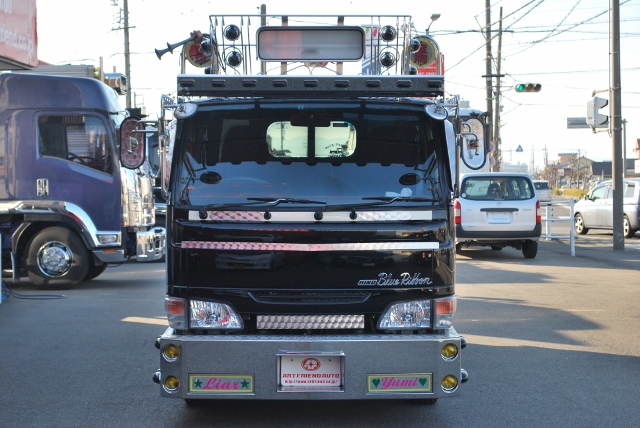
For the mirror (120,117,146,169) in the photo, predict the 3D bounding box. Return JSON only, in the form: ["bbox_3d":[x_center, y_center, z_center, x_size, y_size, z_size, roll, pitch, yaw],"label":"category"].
[{"bbox_3d":[-1.117,-0.422,7.650,0.152,0.312,0.070,0,1,10],"label":"mirror"}]

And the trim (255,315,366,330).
[{"bbox_3d":[-0.051,0.624,7.380,0.617,0.079,0.025,0,1,0],"label":"trim"}]

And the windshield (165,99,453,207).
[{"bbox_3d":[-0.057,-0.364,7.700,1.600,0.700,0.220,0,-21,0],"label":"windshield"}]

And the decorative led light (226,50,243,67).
[{"bbox_3d":[-0.545,-0.993,8.200,0.098,0.098,0.085,0,2,0],"label":"decorative led light"}]

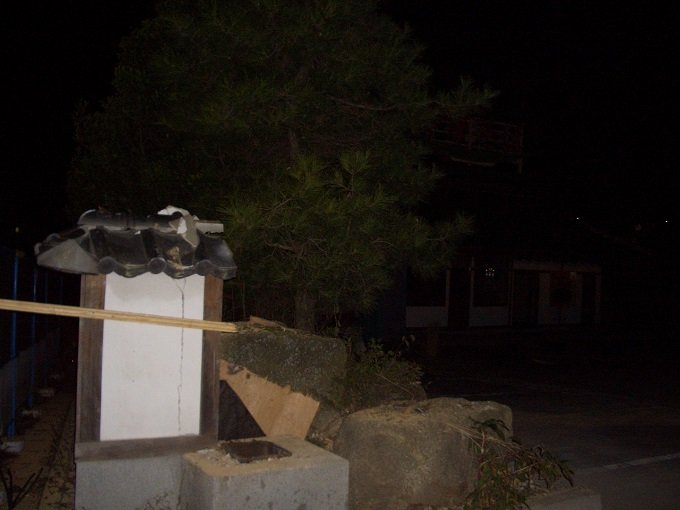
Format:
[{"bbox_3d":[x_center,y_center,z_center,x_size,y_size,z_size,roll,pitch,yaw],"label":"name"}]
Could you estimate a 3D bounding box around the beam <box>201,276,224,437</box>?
[{"bbox_3d":[-0.778,0.586,4.108,0.112,0.945,0.112,2,-2,-24],"label":"beam"}]

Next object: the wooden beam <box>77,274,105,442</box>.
[{"bbox_3d":[-1.388,0.551,3.836,0.118,0.934,0.112,2,-2,-24],"label":"wooden beam"}]

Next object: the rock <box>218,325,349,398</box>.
[{"bbox_3d":[-0.477,0.859,5.250,1.050,0.640,0.650,1,-2,0],"label":"rock"}]

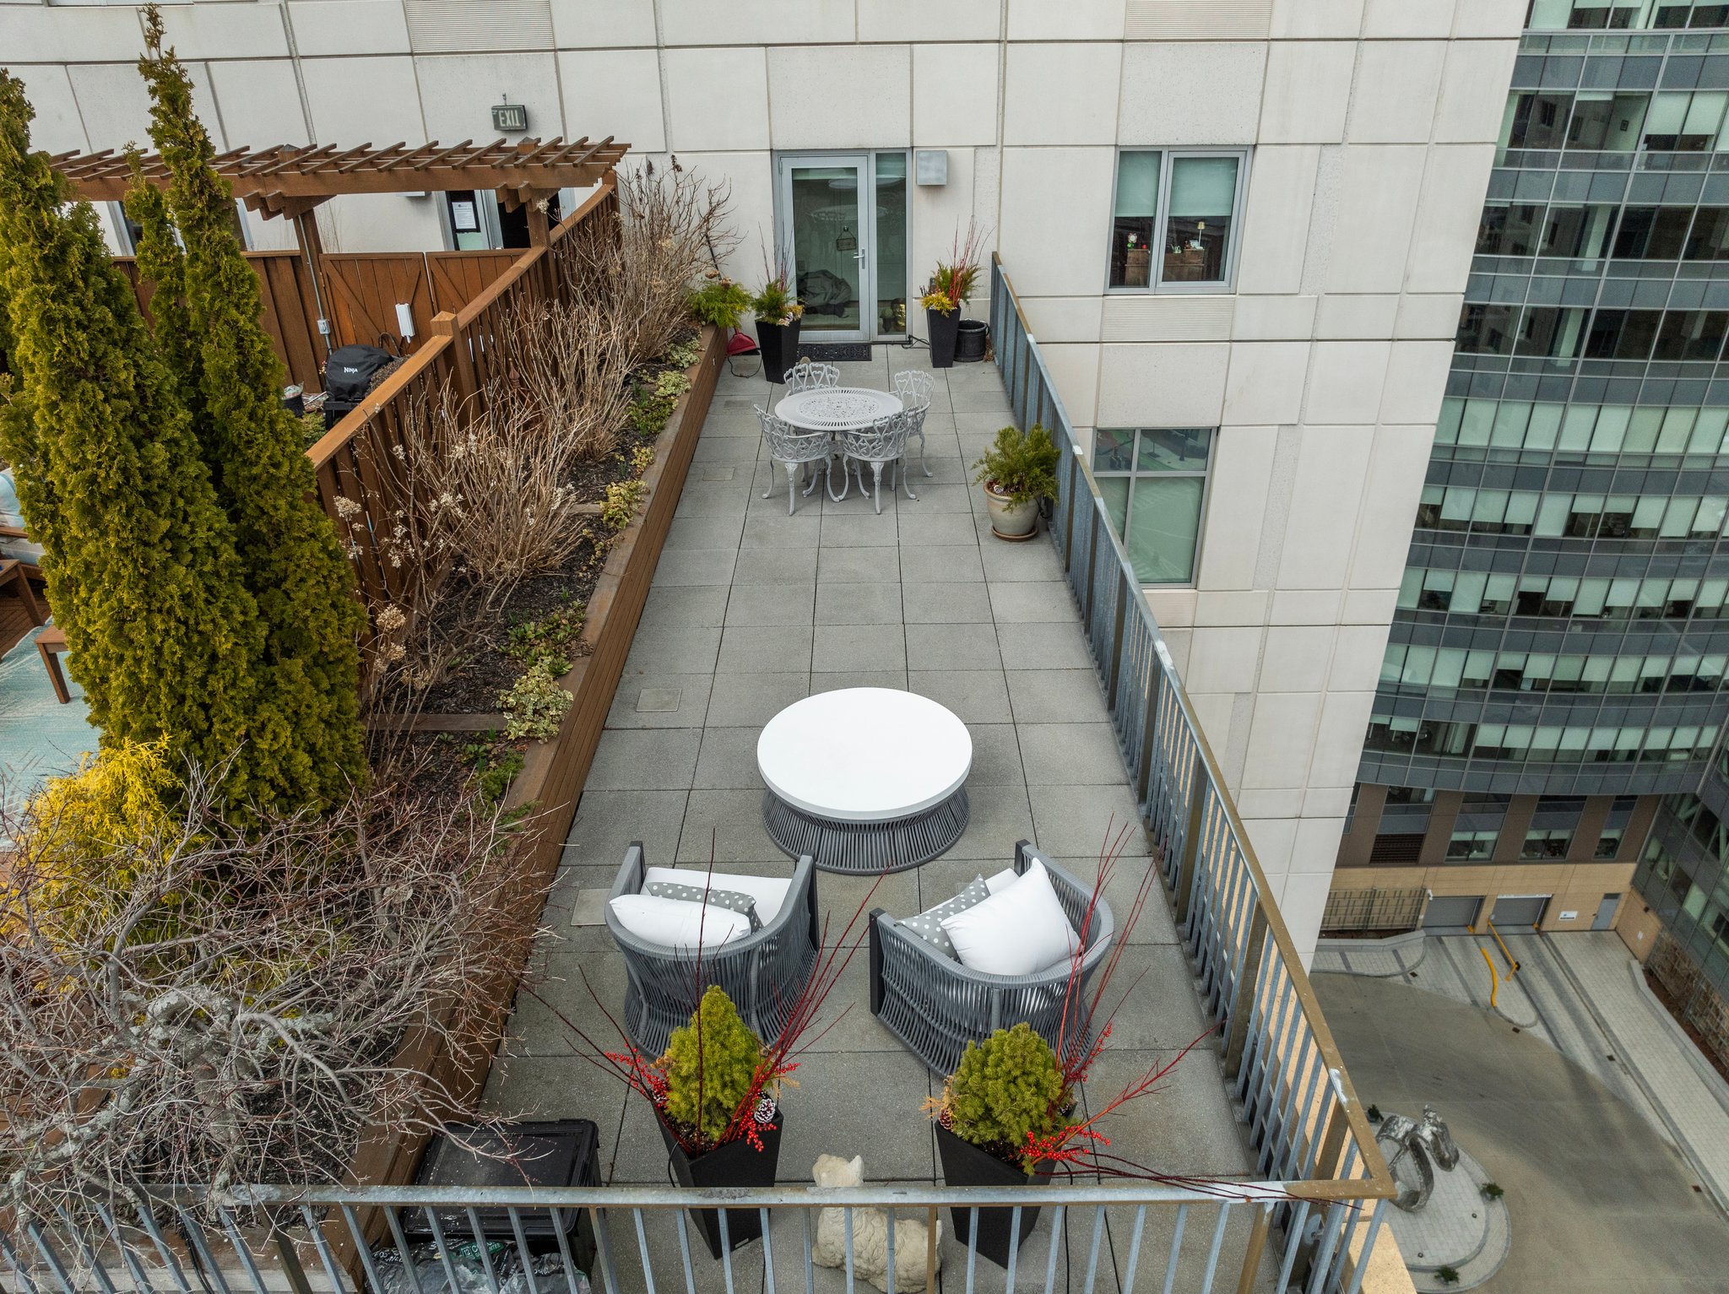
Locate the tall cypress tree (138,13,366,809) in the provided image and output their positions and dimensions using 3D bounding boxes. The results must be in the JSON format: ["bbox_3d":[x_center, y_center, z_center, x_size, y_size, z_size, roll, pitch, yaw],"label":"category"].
[{"bbox_3d":[-2.646,-0.733,5.022,0.760,3.300,0.760,-1,30,1],"label":"tall cypress tree"}]

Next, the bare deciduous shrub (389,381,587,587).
[{"bbox_3d":[-2.267,-1.010,7.587,1.020,1.200,1.000,-1,30,1],"label":"bare deciduous shrub"}]

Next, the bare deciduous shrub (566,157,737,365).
[{"bbox_3d":[-2.060,-3.816,11.822,1.550,1.850,1.500,-1,30,1],"label":"bare deciduous shrub"}]

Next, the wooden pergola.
[{"bbox_3d":[-4.712,-3.403,10.821,4.900,2.080,1.680,-1,30,1],"label":"wooden pergola"}]

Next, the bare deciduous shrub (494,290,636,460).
[{"bbox_3d":[-2.271,-2.123,9.416,0.970,1.280,0.980,-1,30,1],"label":"bare deciduous shrub"}]

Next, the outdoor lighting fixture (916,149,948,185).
[{"bbox_3d":[0.735,-5.177,12.981,0.320,0.340,0.180,-1,30,1],"label":"outdoor lighting fixture"}]

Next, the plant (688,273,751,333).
[{"bbox_3d":[-1.548,-3.747,12.902,0.660,0.600,0.620,-1,30,1],"label":"plant"}]

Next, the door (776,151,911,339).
[{"bbox_3d":[-0.211,-4.472,13.501,1.480,2.100,0.120,-1,30,1],"label":"door"}]

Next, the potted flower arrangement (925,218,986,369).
[{"bbox_3d":[0.951,-3.813,12.868,0.620,1.540,0.550,-1,30,1],"label":"potted flower arrangement"}]

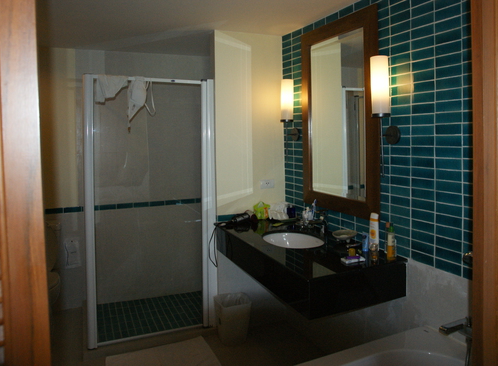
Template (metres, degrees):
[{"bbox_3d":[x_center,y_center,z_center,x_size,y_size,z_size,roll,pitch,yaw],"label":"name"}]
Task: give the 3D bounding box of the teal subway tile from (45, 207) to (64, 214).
[{"bbox_3d":[-1.674,0.246,3.545,0.146,0.049,0.010,-5,6,-22],"label":"teal subway tile"}]

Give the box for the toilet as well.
[{"bbox_3d":[-1.664,0.790,3.208,0.380,0.790,0.680,-5,6,-22],"label":"toilet"}]

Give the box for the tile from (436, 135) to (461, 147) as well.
[{"bbox_3d":[0.886,-0.189,1.832,0.010,0.049,0.148,-3,5,-22],"label":"tile"}]

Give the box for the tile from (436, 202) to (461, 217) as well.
[{"bbox_3d":[0.923,0.126,1.901,0.010,0.049,0.148,-5,6,-23],"label":"tile"}]

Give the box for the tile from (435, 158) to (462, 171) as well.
[{"bbox_3d":[0.888,-0.085,1.839,0.010,0.049,0.148,-3,5,-22],"label":"tile"}]

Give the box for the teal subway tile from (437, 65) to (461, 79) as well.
[{"bbox_3d":[0.896,-0.496,1.845,0.010,0.049,0.148,-5,6,-23],"label":"teal subway tile"}]

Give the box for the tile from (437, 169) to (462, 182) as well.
[{"bbox_3d":[0.916,-0.033,1.888,0.010,0.049,0.148,-5,6,-23],"label":"tile"}]

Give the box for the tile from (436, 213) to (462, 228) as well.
[{"bbox_3d":[0.894,0.167,1.852,0.010,0.049,0.148,-3,5,-22],"label":"tile"}]

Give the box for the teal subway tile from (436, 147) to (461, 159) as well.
[{"bbox_3d":[0.912,-0.137,1.877,0.010,0.049,0.148,-5,6,-23],"label":"teal subway tile"}]

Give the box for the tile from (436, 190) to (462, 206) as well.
[{"bbox_3d":[0.921,0.069,1.903,0.010,0.050,0.150,-4,6,-23],"label":"tile"}]

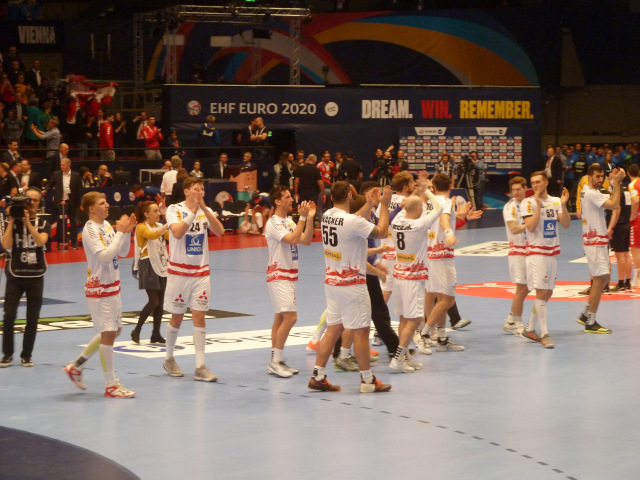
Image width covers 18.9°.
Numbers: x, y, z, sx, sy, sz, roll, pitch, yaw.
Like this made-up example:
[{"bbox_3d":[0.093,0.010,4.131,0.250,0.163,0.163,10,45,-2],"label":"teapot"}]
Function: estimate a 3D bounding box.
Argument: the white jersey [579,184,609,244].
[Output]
[{"bbox_3d":[3.265,-0.291,22.870,0.320,0.720,0.500,-1,4,-8],"label":"white jersey"}]

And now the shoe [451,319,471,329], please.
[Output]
[{"bbox_3d":[1.715,1.010,23.300,0.295,0.120,0.110,-17,-7,35],"label":"shoe"}]

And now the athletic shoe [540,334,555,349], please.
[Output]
[{"bbox_3d":[2.553,1.132,21.597,0.115,0.125,0.310,-2,4,-22],"label":"athletic shoe"}]

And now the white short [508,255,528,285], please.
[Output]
[{"bbox_3d":[2.425,0.324,22.913,0.300,0.419,0.370,3,5,42],"label":"white short"}]

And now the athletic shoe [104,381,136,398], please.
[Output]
[{"bbox_3d":[-1.837,1.380,17.744,0.310,0.135,0.115,1,4,14],"label":"athletic shoe"}]

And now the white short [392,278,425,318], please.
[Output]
[{"bbox_3d":[0.901,0.567,19.401,0.300,0.458,0.360,-3,5,-43],"label":"white short"}]

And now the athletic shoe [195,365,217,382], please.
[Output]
[{"bbox_3d":[-1.108,1.302,18.681,0.115,0.130,0.310,-3,5,-40],"label":"athletic shoe"}]

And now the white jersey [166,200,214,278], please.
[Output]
[{"bbox_3d":[-1.280,-0.008,18.930,0.470,0.735,0.310,-2,4,-25],"label":"white jersey"}]

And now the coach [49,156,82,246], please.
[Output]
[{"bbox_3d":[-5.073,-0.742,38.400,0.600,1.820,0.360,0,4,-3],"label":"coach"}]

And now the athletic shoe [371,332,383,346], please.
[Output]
[{"bbox_3d":[0.690,1.124,21.760,0.295,0.120,0.110,-3,4,-37],"label":"athletic shoe"}]

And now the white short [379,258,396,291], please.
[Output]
[{"bbox_3d":[0.859,0.362,21.600,0.320,0.430,0.420,-2,4,-30],"label":"white short"}]

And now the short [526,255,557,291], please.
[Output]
[{"bbox_3d":[2.493,0.348,21.587,0.290,0.430,0.380,3,5,42],"label":"short"}]

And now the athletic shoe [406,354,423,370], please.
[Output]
[{"bbox_3d":[0.953,1.255,19.483,0.300,0.125,0.110,-3,4,-38],"label":"athletic shoe"}]

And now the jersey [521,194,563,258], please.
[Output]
[{"bbox_3d":[2.532,-0.161,21.931,0.480,0.699,0.340,-3,5,-42],"label":"jersey"}]

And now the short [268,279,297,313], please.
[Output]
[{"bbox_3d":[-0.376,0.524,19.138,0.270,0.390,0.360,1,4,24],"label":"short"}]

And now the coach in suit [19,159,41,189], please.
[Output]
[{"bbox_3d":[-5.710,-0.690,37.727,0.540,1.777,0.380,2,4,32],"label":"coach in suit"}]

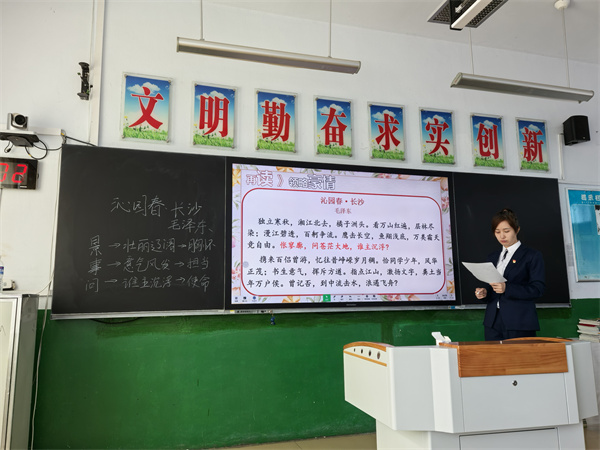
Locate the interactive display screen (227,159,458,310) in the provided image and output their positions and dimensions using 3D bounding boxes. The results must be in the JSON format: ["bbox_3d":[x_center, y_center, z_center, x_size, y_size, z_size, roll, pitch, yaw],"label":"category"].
[{"bbox_3d":[0.393,0.085,3.812,1.988,1.162,0.080,2,-9,-16],"label":"interactive display screen"}]

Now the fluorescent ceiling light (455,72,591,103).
[{"bbox_3d":[1.739,-1.043,3.612,1.211,0.055,0.130,2,-9,-16],"label":"fluorescent ceiling light"}]

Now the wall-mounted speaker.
[{"bbox_3d":[2.616,-0.888,4.423,0.165,0.235,0.170,0,-8,-2],"label":"wall-mounted speaker"}]

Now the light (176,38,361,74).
[{"bbox_3d":[-0.185,-1.092,3.084,1.209,0.055,0.130,2,-9,-16],"label":"light"}]

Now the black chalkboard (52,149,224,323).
[{"bbox_3d":[-1.116,0.056,3.379,1.143,1.198,0.070,2,-9,-16],"label":"black chalkboard"}]

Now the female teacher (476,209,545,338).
[{"bbox_3d":[1.516,0.716,3.291,0.410,1.670,0.450,5,-10,-32],"label":"female teacher"}]

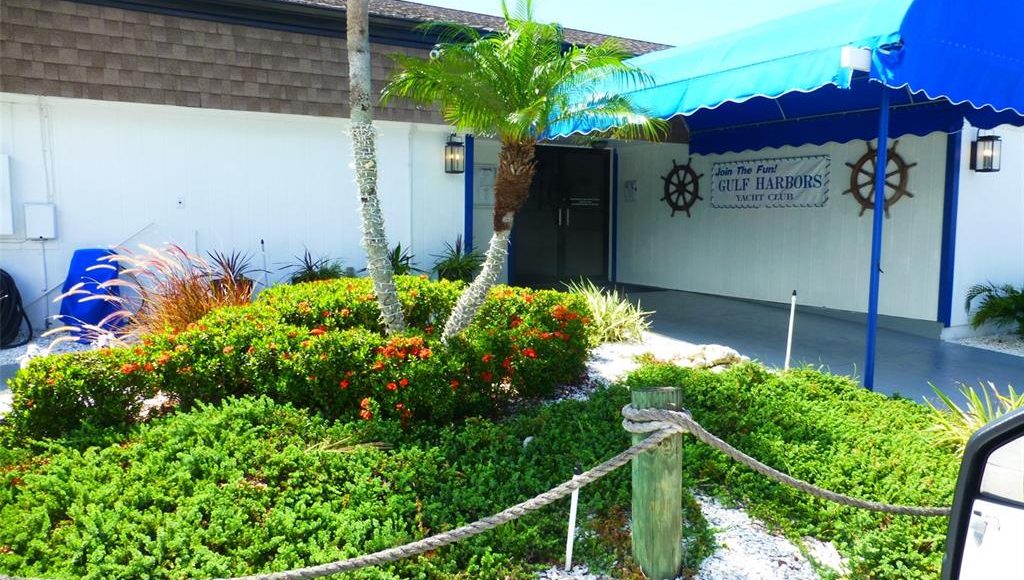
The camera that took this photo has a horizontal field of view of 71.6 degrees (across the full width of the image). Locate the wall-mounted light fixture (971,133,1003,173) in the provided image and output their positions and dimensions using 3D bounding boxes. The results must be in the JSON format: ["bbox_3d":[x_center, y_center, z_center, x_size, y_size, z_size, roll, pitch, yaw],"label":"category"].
[{"bbox_3d":[4.787,-1.395,7.173,0.165,0.420,0.215,-3,7,-31],"label":"wall-mounted light fixture"}]

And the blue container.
[{"bbox_3d":[-3.580,0.028,6.014,0.490,0.737,0.450,-3,7,-31],"label":"blue container"}]

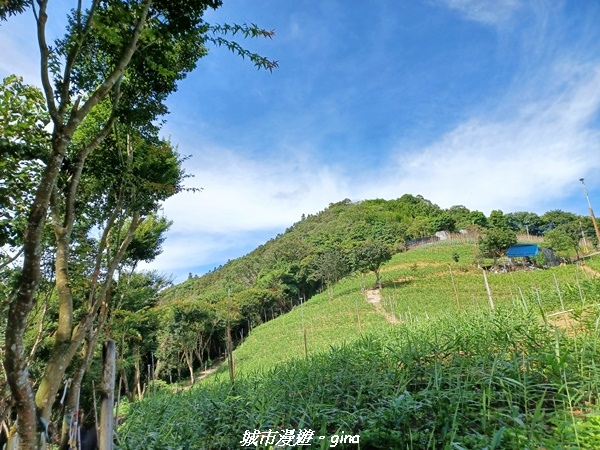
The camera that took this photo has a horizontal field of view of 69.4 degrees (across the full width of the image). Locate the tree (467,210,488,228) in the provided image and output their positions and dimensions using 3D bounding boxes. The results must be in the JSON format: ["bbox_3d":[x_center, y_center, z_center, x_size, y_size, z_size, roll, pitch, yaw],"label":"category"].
[{"bbox_3d":[37.278,-0.777,91.000,4.389,4.400,4.389,-11,-15,22],"label":"tree"}]

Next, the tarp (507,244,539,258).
[{"bbox_3d":[29.783,3.547,58.000,4.069,1.499,2.523,-9,-15,14],"label":"tarp"}]

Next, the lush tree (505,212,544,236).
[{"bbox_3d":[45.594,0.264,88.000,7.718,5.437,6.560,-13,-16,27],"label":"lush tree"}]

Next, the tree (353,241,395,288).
[{"bbox_3d":[8.481,4.558,50.000,4.604,5.373,4.604,-8,-14,9],"label":"tree"}]

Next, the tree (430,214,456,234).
[{"bbox_3d":[28.150,0.059,85.000,4.845,4.110,4.603,-10,-15,18],"label":"tree"}]

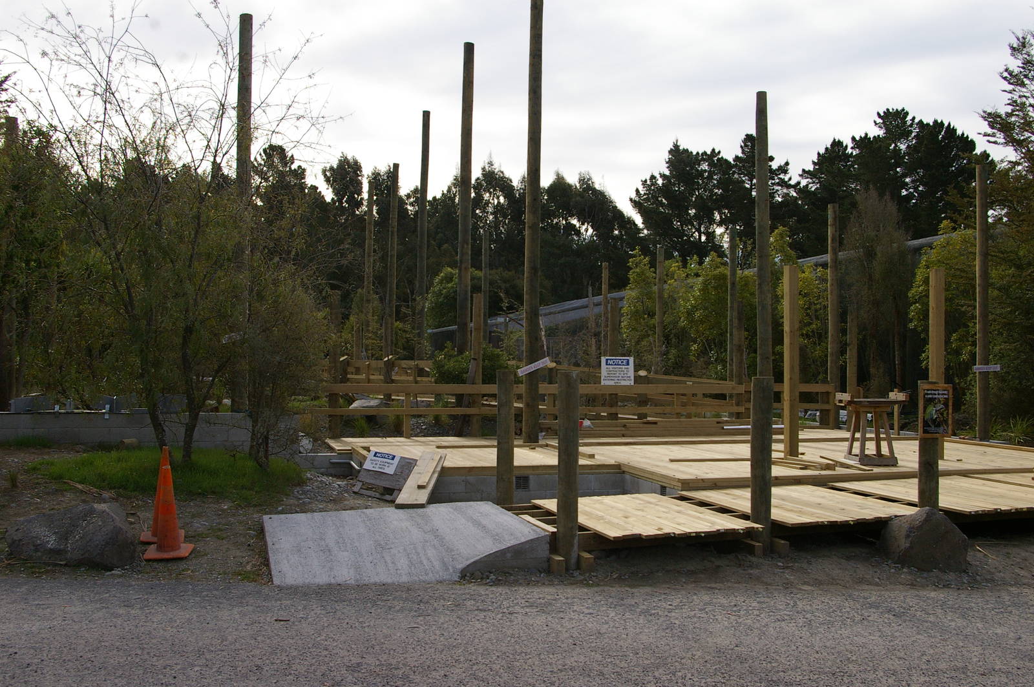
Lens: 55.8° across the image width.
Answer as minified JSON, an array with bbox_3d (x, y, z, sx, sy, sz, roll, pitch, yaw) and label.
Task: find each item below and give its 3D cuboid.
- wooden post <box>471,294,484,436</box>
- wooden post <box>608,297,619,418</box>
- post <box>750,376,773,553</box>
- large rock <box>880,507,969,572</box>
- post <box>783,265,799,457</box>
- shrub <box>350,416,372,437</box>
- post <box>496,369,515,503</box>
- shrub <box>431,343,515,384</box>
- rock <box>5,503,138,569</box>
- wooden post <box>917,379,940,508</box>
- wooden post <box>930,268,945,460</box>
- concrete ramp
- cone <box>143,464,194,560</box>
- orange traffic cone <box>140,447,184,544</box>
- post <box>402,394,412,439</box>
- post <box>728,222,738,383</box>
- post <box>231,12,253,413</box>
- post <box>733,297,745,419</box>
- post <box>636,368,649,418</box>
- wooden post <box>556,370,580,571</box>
[{"bbox_3d":[-0.735,0.409,18.300,0.155,2.700,0.155,1,-2,-15],"label":"wooden post"},{"bbox_3d":[1.920,0.418,19.400,0.160,2.650,0.160,1,-2,-15],"label":"wooden post"},{"bbox_3d":[2.169,1.073,8.638,0.174,1.560,0.174,1,-1,0],"label":"post"},{"bbox_3d":[3.517,1.680,8.420,0.750,0.500,0.640,0,-1,23],"label":"large rock"},{"bbox_3d":[3.567,0.238,12.710,0.140,2.520,0.140,1,-1,-18],"label":"post"},{"bbox_3d":[-2.580,1.373,16.100,0.340,0.360,0.340,1,-1,-18],"label":"shrub"},{"bbox_3d":[-0.119,1.030,9.718,0.172,1.520,0.172,1,-1,0],"label":"post"},{"bbox_3d":[-0.755,0.469,17.700,1.480,0.980,1.300,1,-1,-18],"label":"shrub"},{"bbox_3d":[-3.644,1.553,7.980,1.030,0.460,0.720,1,-2,-18],"label":"rock"},{"bbox_3d":[3.864,1.121,9.158,0.174,1.540,0.174,1,-1,-18],"label":"wooden post"},{"bbox_3d":[5.861,0.270,13.600,0.155,2.680,0.155,1,-2,-9],"label":"wooden post"},{"bbox_3d":[-1.040,1.681,8.470,2.170,0.310,1.970,1,-2,-15],"label":"concrete ramp"},{"bbox_3d":[-2.933,1.405,8.200,0.365,0.740,0.365,1,-2,-9],"label":"cone"},{"bbox_3d":[-3.137,1.332,8.650,0.375,0.800,0.375,1,-2,-18],"label":"orange traffic cone"},{"bbox_3d":[-1.740,1.105,15.494,0.090,0.825,0.090,1,-1,-18],"label":"post"},{"bbox_3d":[5.372,-0.523,24.300,0.200,4.750,0.200,0,-2,0],"label":"post"},{"bbox_3d":[-4.151,-1.972,14.700,0.230,6.000,0.230,0,-2,0],"label":"post"},{"bbox_3d":[3.962,0.401,17.382,0.172,2.300,0.172,1,-1,-18],"label":"post"},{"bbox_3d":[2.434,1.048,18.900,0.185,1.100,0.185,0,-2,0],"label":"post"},{"bbox_3d":[0.412,1.026,7.840,0.168,1.610,0.168,0,-2,0],"label":"wooden post"}]

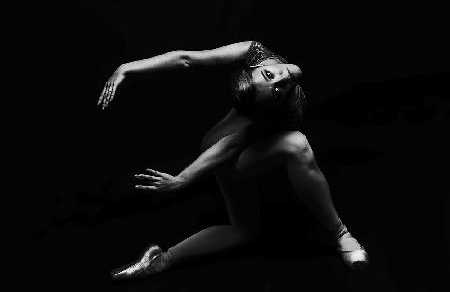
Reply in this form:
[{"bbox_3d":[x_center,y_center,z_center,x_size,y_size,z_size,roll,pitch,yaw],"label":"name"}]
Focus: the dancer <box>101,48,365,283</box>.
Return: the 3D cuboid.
[{"bbox_3d":[0.055,0.050,1.780,1.040,0.930,0.680,2,8,11],"label":"dancer"}]

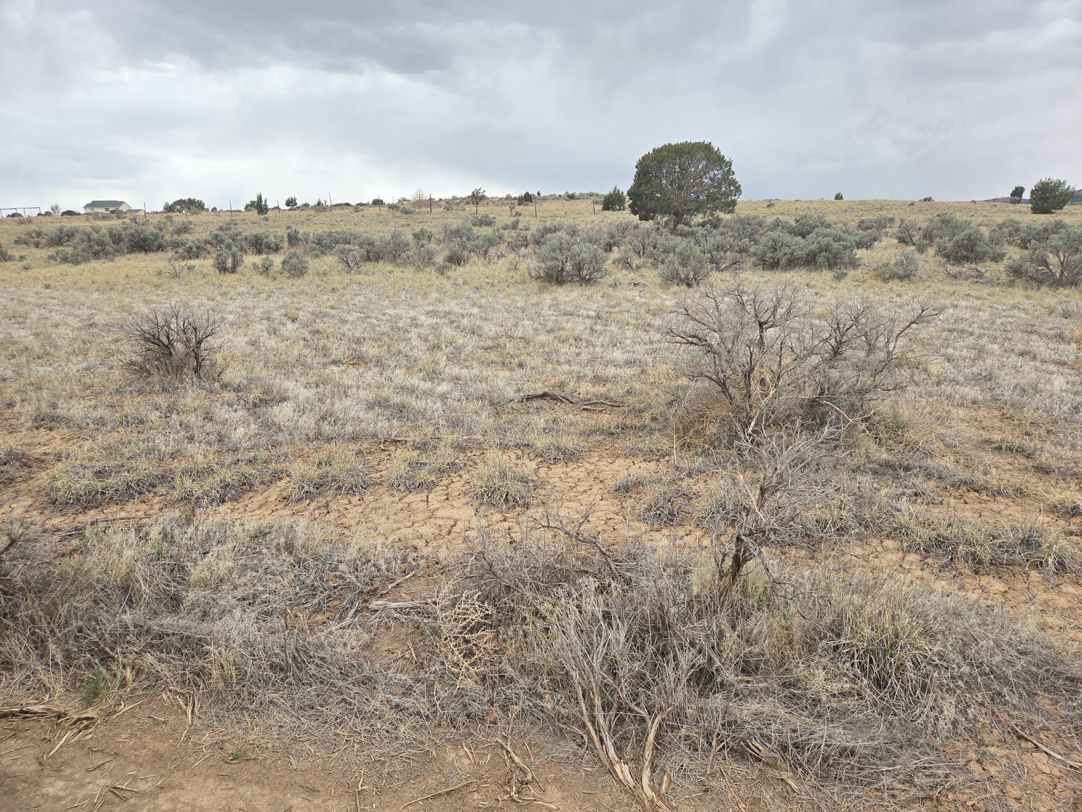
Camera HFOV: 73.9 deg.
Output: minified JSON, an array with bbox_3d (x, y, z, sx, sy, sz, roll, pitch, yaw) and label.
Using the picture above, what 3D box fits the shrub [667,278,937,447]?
[{"bbox_3d":[2.000,-0.360,5.480,2.020,1.130,1.550,-1,14,0],"label":"shrub"}]

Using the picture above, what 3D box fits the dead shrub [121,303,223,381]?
[{"bbox_3d":[-3.880,-0.690,7.550,1.020,0.800,0.900,-1,14,0],"label":"dead shrub"}]

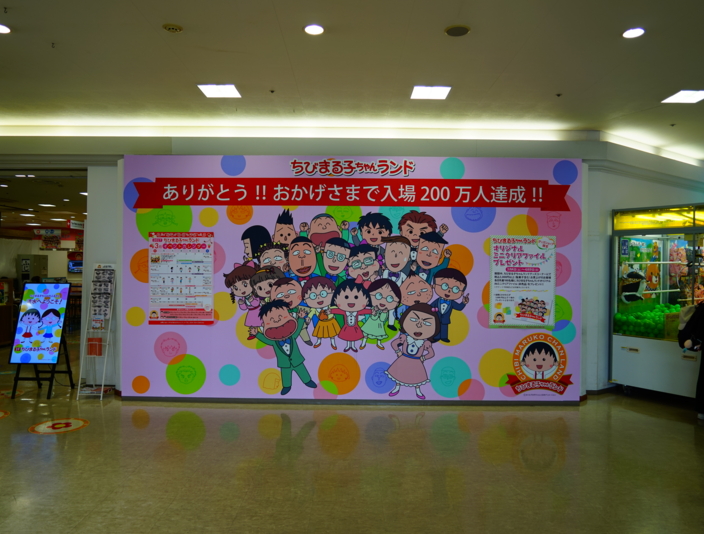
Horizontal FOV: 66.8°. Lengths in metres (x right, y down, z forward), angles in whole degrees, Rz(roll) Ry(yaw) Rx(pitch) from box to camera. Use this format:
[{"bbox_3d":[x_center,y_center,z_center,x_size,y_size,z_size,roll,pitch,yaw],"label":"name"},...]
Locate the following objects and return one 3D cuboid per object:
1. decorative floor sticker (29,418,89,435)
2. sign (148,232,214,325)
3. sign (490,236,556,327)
[{"bbox_3d":[-2.738,1.496,5.005,0.500,0.010,0.500,1,0,0],"label":"decorative floor sticker"},{"bbox_3d":[-1.897,0.130,5.941,0.728,1.030,0.020,1,0,0],"label":"sign"},{"bbox_3d":[1.897,0.174,5.921,0.728,1.030,0.020,1,0,0],"label":"sign"}]

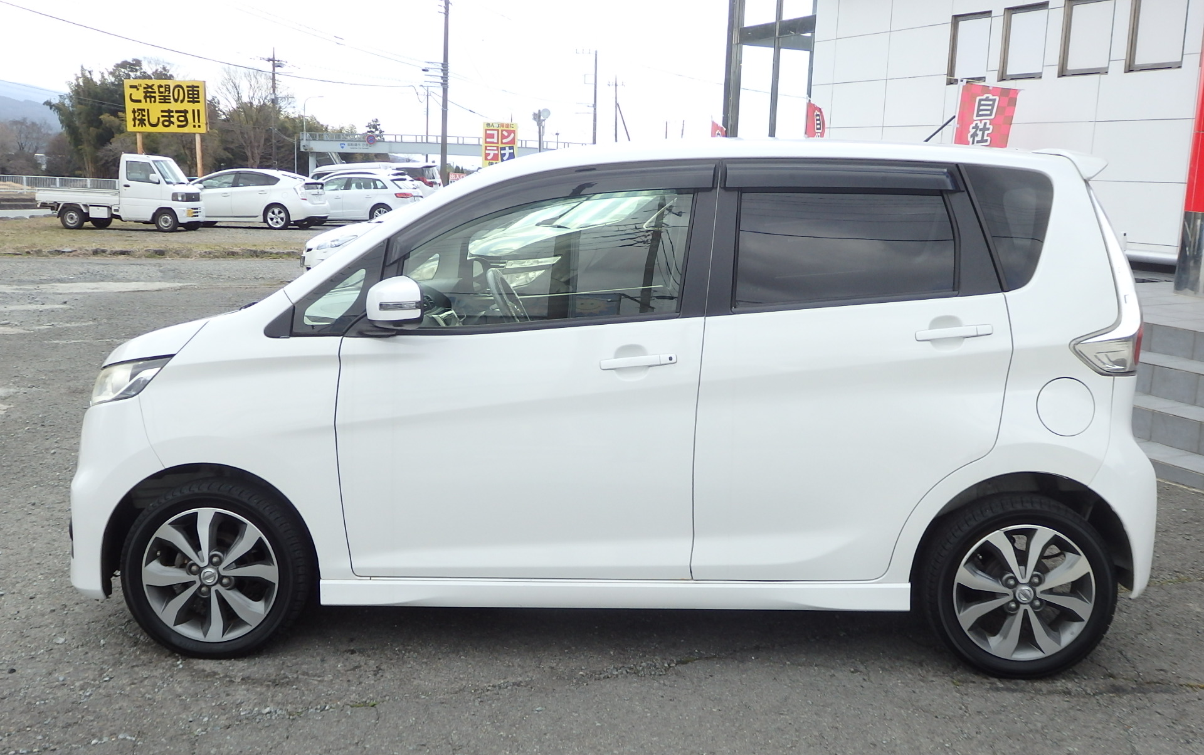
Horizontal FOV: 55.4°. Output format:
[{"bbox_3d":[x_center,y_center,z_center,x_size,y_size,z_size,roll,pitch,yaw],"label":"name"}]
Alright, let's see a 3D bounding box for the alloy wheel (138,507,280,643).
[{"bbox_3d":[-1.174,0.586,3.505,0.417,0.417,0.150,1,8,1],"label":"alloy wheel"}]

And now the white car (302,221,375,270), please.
[{"bbox_3d":[-1.900,-1.661,14.302,3.600,1.490,1.550,-2,11,-21],"label":"white car"}]

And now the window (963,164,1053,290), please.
[{"bbox_3d":[1.181,-0.436,3.327,0.270,0.360,0.050,2,-3,-1],"label":"window"}]

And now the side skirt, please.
[{"bbox_3d":[0.043,0.641,3.445,1.760,0.105,0.090,2,10,-1],"label":"side skirt"}]

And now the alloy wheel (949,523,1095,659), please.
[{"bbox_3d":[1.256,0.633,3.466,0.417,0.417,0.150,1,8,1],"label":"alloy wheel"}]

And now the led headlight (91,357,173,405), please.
[{"bbox_3d":[-1.433,-0.001,3.503,0.360,0.200,0.360,2,10,-1],"label":"led headlight"}]

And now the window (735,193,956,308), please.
[{"bbox_3d":[0.702,-0.373,3.308,0.655,0.355,0.040,2,0,-1],"label":"window"}]

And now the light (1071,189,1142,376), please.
[{"bbox_3d":[1.470,-0.279,3.372,0.215,0.545,0.180,1,8,1],"label":"light"}]

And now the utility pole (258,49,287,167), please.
[{"bbox_3d":[-23.115,-17.555,80.836,1.900,10.860,0.500,2,9,0],"label":"utility pole"}]

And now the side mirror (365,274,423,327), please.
[{"bbox_3d":[-0.566,-0.207,3.135,0.155,0.155,0.220,2,10,-1],"label":"side mirror"}]

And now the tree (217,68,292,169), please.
[{"bbox_3d":[-26.777,-19.116,88.833,5.770,9.300,5.770,2,10,0],"label":"tree"}]

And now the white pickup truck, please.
[{"bbox_3d":[-11.069,-4.331,26.610,3.395,1.800,1.475,2,10,4],"label":"white pickup truck"}]

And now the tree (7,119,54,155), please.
[{"bbox_3d":[-57.339,-22.987,115.542,4.520,6.060,4.520,2,10,0],"label":"tree"}]

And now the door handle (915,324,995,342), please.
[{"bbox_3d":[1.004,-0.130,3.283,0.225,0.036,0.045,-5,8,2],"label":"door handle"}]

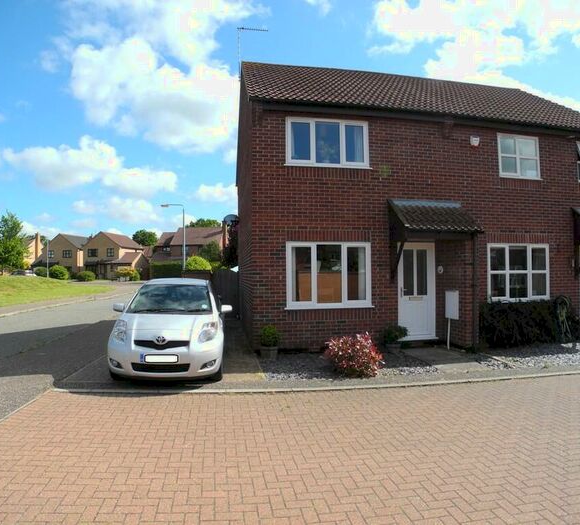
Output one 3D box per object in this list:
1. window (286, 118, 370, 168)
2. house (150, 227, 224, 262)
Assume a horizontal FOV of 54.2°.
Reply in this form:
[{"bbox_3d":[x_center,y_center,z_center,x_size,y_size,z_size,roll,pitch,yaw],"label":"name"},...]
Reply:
[{"bbox_3d":[0.788,-2.395,11.445,1.790,1.050,0.100,0,-2,-14],"label":"window"},{"bbox_3d":[-13.151,-1.031,73.000,9.800,7.100,8.000,0,-1,2],"label":"house"}]

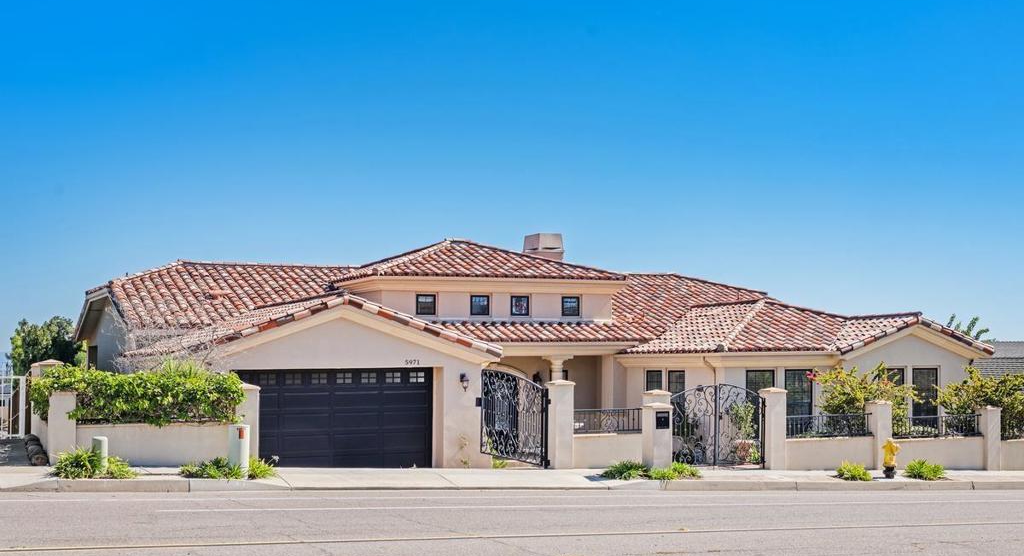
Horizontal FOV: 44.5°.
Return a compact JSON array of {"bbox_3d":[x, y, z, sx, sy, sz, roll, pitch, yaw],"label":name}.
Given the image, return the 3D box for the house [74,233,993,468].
[{"bbox_3d":[0.792,1.626,39.547,25.888,6.148,18.500,1,-1,-23],"label":"house"}]

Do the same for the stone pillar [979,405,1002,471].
[{"bbox_3d":[13.559,4.539,35.562,0.520,1.800,0.520,1,-1,-23],"label":"stone pillar"}]

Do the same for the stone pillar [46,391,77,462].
[{"bbox_3d":[-9.325,3.095,25.955,0.530,1.499,0.530,1,-1,-23],"label":"stone pillar"}]

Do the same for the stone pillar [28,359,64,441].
[{"bbox_3d":[-11.337,2.935,30.536,0.660,1.890,0.660,1,-1,-23],"label":"stone pillar"}]

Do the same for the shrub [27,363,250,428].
[{"bbox_3d":[-8.018,2.496,26.935,4.253,1.228,1.600,1,-1,-23],"label":"shrub"}]

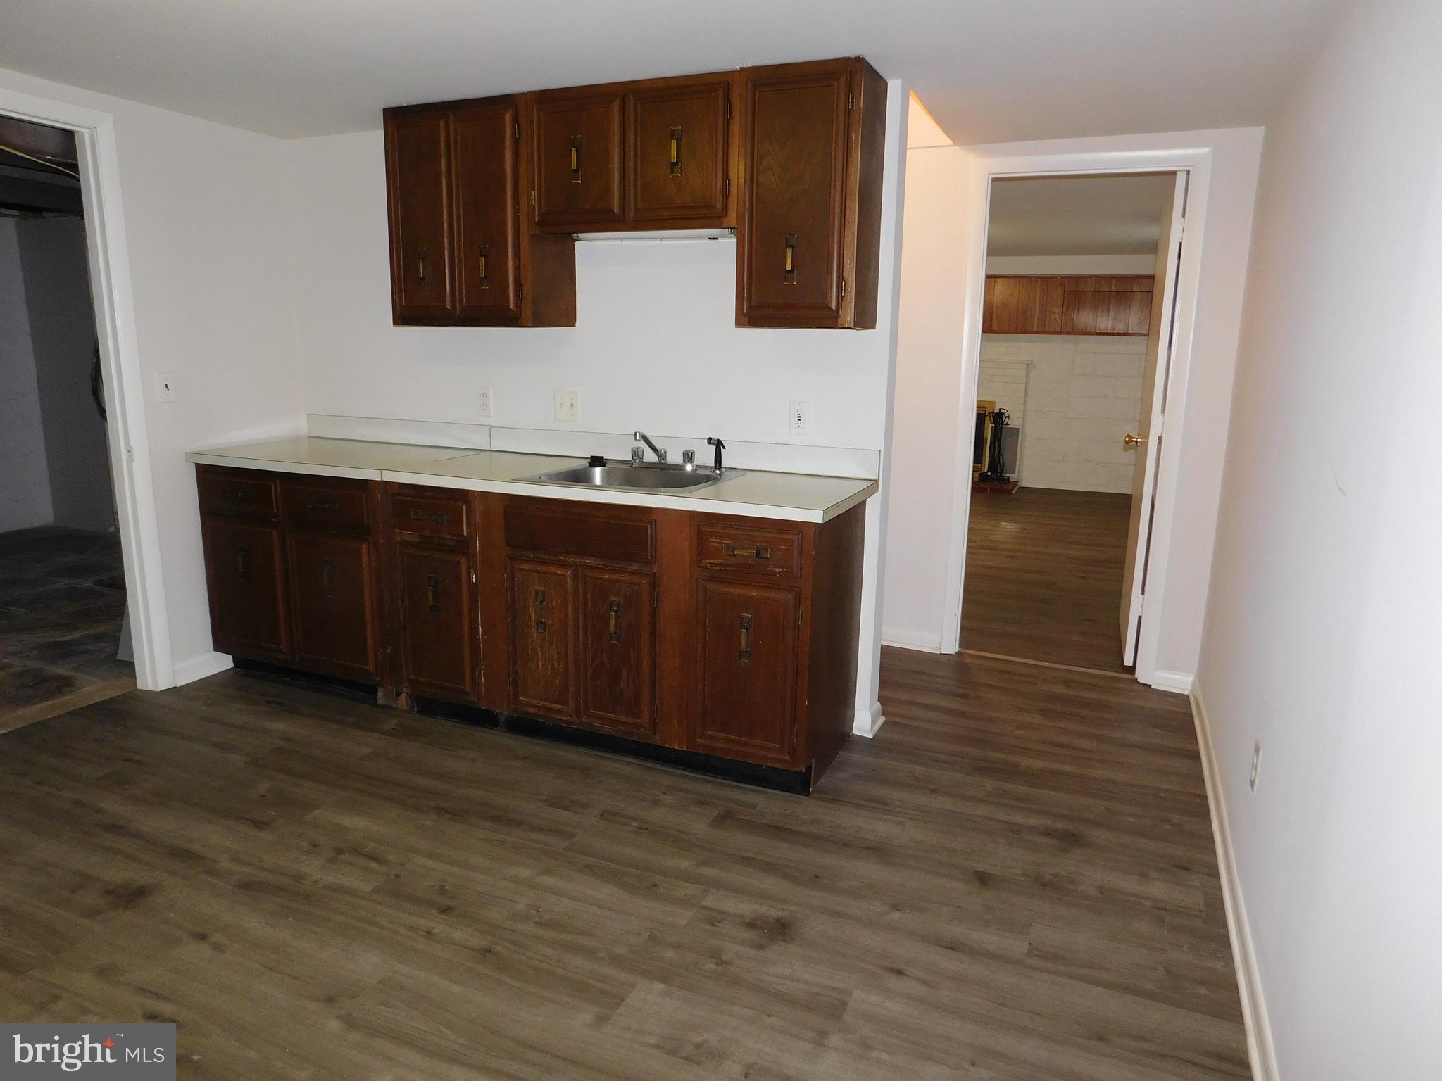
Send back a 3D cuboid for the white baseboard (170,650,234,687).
[{"bbox_3d":[-2.102,0.509,3.895,0.025,0.097,0.265,6,13,23],"label":"white baseboard"}]

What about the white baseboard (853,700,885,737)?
[{"bbox_3d":[0.546,0.634,3.500,0.076,0.101,0.202,6,13,23],"label":"white baseboard"}]

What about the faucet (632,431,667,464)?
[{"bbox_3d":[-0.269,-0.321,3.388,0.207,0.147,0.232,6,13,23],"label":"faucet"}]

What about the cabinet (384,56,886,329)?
[{"bbox_3d":[-0.353,-1.123,3.294,1.773,0.761,0.304,6,13,23],"label":"cabinet"}]

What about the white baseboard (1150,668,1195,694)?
[{"bbox_3d":[1.849,0.575,3.922,0.151,0.087,0.025,6,13,23],"label":"white baseboard"}]

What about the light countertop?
[{"bbox_3d":[-0.761,-0.250,3.473,2.561,0.042,0.627,6,13,23],"label":"light countertop"}]

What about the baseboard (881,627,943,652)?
[{"bbox_3d":[0.866,0.450,4.426,0.303,0.091,0.026,6,13,23],"label":"baseboard"}]

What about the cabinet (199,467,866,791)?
[{"bbox_3d":[-0.784,0.195,3.591,2.524,0.881,0.595,6,13,23],"label":"cabinet"}]

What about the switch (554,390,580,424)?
[{"bbox_3d":[-0.595,-0.516,3.688,0.113,0.116,0.012,6,13,23],"label":"switch"}]

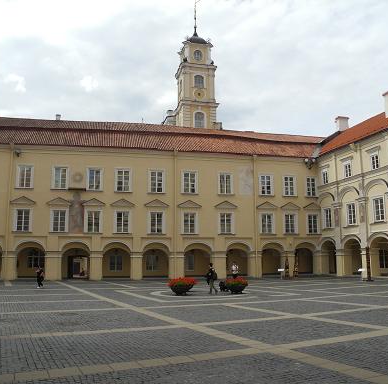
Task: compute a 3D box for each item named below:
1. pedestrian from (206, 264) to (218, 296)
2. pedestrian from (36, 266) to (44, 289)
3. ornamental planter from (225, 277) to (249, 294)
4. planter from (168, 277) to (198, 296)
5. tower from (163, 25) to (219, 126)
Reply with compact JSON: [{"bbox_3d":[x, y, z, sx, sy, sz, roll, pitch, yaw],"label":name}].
[{"bbox_3d":[1.014,4.913,23.548,0.650,1.750,0.550,-1,-10,6],"label":"pedestrian"},{"bbox_3d":[-11.050,6.109,29.942,0.500,1.680,0.500,5,-11,-30],"label":"pedestrian"},{"bbox_3d":[2.410,5.279,23.584,1.320,1.000,1.320,0,-10,0],"label":"ornamental planter"},{"bbox_3d":[-0.583,5.195,22.989,1.600,1.050,1.600,0,-10,0],"label":"planter"},{"bbox_3d":[0.387,-7.464,64.184,7.000,40.000,7.000,2,-10,-11],"label":"tower"}]

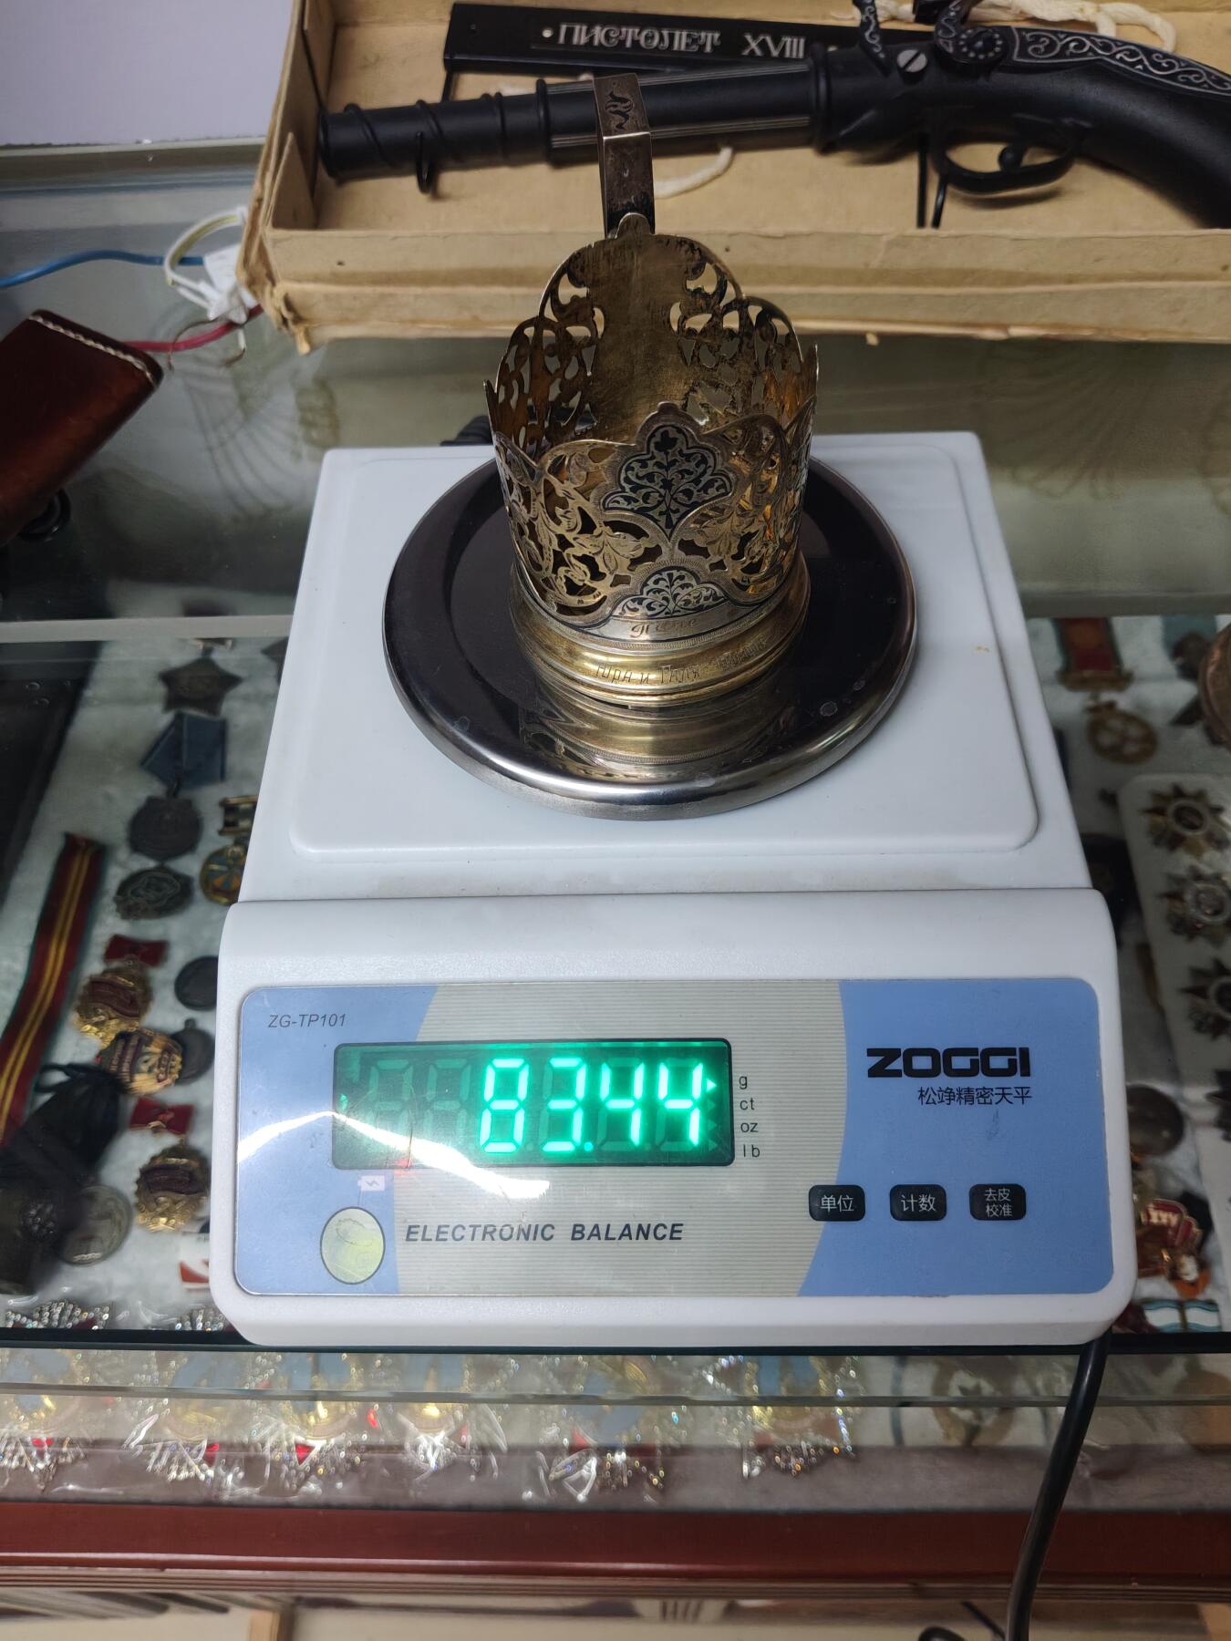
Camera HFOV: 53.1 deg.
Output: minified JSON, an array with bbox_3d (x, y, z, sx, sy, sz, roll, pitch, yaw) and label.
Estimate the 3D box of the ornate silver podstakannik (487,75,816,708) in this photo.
[{"bbox_3d":[0.007,-0.097,0.281,0.074,0.087,0.115,-5,56,0],"label":"ornate silver podstakannik"}]

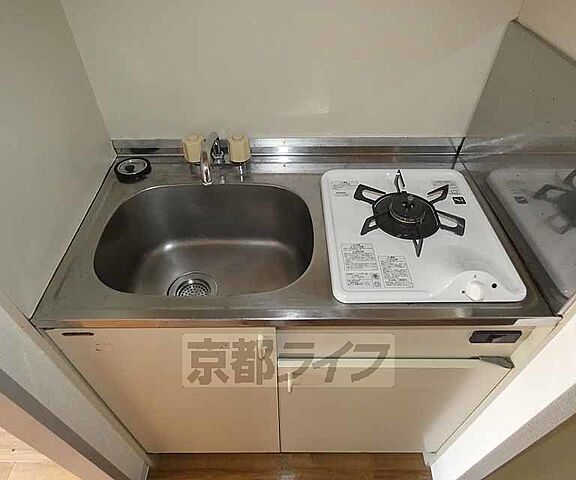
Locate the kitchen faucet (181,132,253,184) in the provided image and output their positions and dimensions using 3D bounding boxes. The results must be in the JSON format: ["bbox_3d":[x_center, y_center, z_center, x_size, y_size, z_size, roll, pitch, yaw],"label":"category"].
[{"bbox_3d":[-0.165,-0.169,0.775,0.160,0.135,0.188,0,46,-1],"label":"kitchen faucet"}]

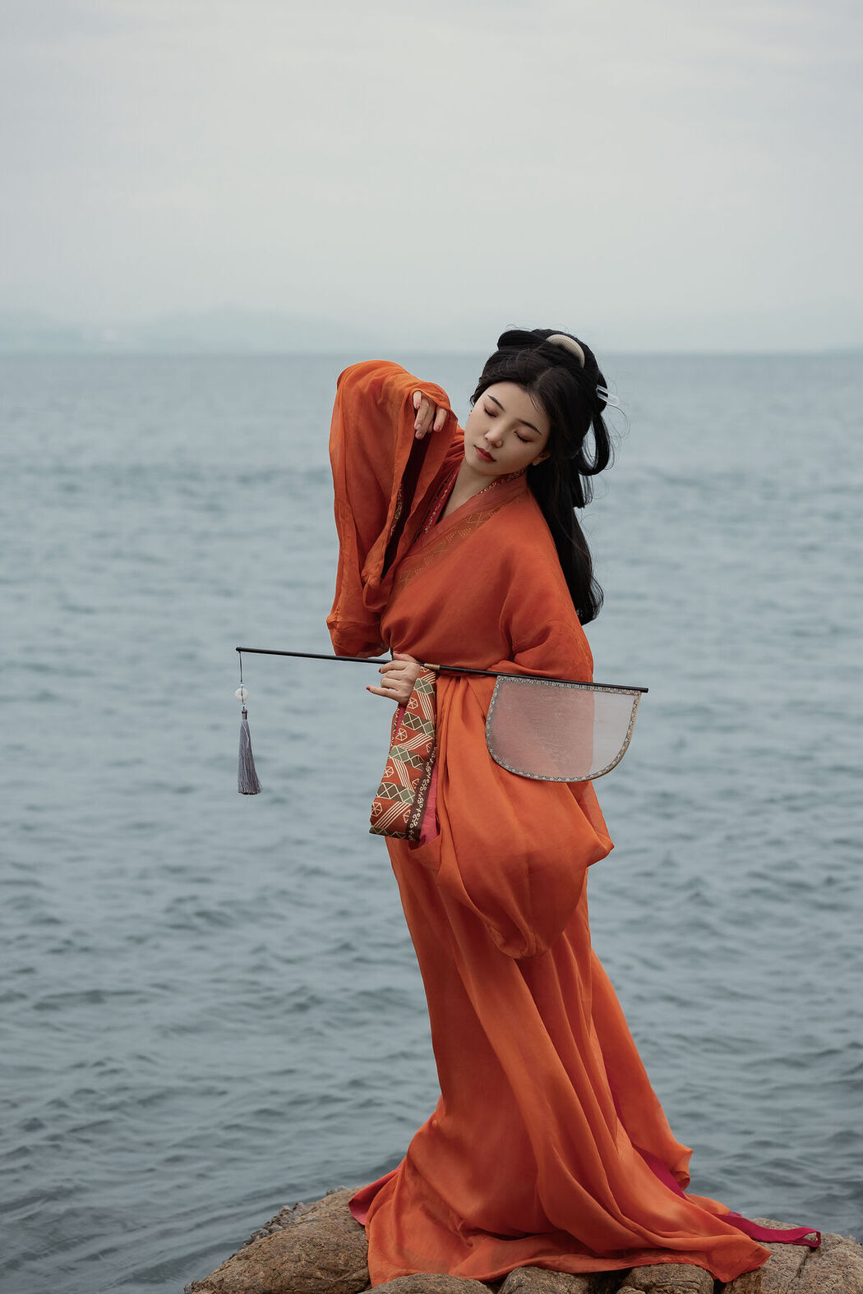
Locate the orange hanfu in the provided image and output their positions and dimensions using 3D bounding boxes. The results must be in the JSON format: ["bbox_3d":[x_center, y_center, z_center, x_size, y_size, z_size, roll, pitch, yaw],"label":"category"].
[{"bbox_3d":[0.225,0.290,4.350,0.720,1.540,0.740,6,9,40],"label":"orange hanfu"}]

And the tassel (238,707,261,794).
[{"bbox_3d":[-0.304,0.172,4.200,0.039,0.147,0.037,-3,7,0],"label":"tassel"}]

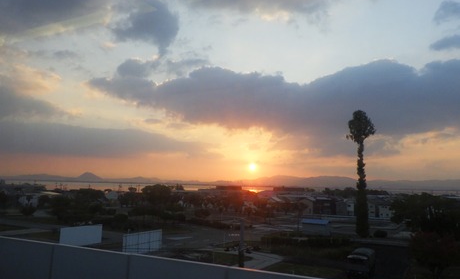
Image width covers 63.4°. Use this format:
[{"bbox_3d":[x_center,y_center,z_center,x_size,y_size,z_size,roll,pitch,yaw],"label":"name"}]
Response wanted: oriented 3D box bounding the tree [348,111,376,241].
[{"bbox_3d":[25.300,6.250,71.500,5.600,24.200,5.400,-1,-7,19],"label":"tree"}]

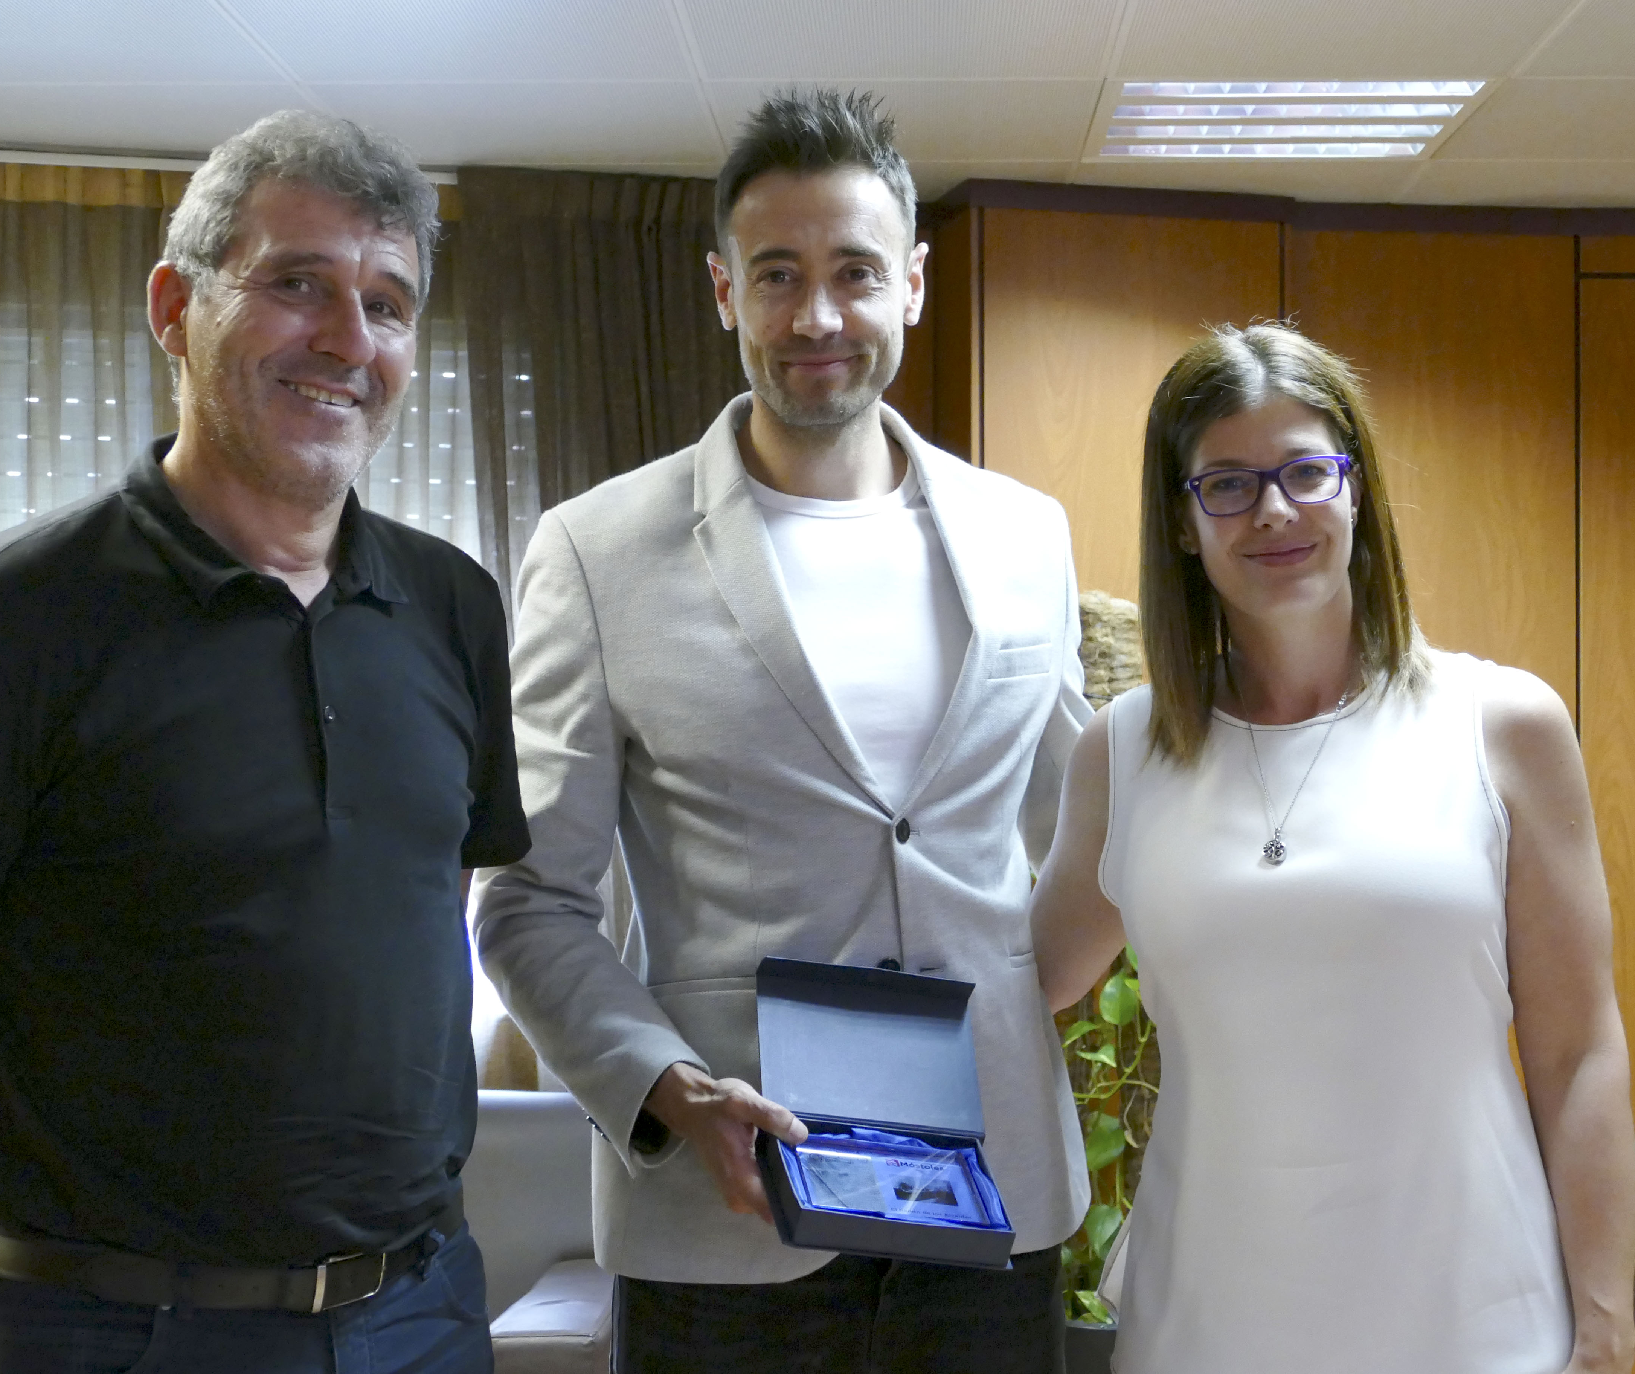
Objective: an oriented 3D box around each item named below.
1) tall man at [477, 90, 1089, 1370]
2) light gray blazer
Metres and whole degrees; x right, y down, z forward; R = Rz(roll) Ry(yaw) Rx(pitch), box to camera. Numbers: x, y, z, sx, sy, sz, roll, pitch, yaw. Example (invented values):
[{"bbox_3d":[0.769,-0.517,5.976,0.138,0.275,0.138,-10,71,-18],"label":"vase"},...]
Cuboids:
[{"bbox_3d":[0.020,0.450,1.920,0.580,1.890,0.410,0,1,-16],"label":"tall man"},{"bbox_3d":[0.015,0.122,1.930,0.560,0.750,0.360,0,1,-16],"label":"light gray blazer"}]

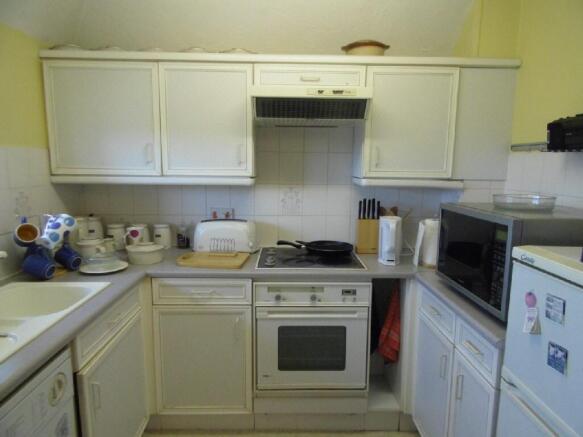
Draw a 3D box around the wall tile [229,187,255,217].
[{"bbox_3d":[-0.309,-0.114,2.347,0.151,0.200,0.010,1,6,0],"label":"wall tile"}]

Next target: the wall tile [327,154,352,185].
[{"bbox_3d":[0.308,-0.310,2.330,0.151,0.200,0.010,1,6,0],"label":"wall tile"}]

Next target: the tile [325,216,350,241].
[{"bbox_3d":[0.302,0.086,2.390,0.153,0.200,0.010,0,8,-1],"label":"tile"}]

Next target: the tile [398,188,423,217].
[{"bbox_3d":[0.766,-0.110,2.372,0.153,0.200,0.010,0,8,-1],"label":"tile"}]

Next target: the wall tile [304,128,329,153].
[{"bbox_3d":[0.155,-0.515,2.308,0.153,0.200,0.010,0,8,-1],"label":"wall tile"}]

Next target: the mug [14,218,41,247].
[{"bbox_3d":[-1.208,0.063,1.692,0.090,0.118,0.100,-7,-10,-41],"label":"mug"}]

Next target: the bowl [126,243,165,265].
[{"bbox_3d":[-0.808,0.186,2.048,0.203,0.093,0.203,0,9,-1],"label":"bowl"}]

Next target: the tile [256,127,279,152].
[{"bbox_3d":[-0.147,-0.505,2.304,0.151,0.190,0.010,1,6,0],"label":"tile"}]

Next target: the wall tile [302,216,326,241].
[{"bbox_3d":[0.148,0.085,2.388,0.153,0.200,0.010,0,8,-1],"label":"wall tile"}]

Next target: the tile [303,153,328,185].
[{"bbox_3d":[0.156,-0.314,2.354,0.152,0.200,0.010,0,8,-1],"label":"tile"}]

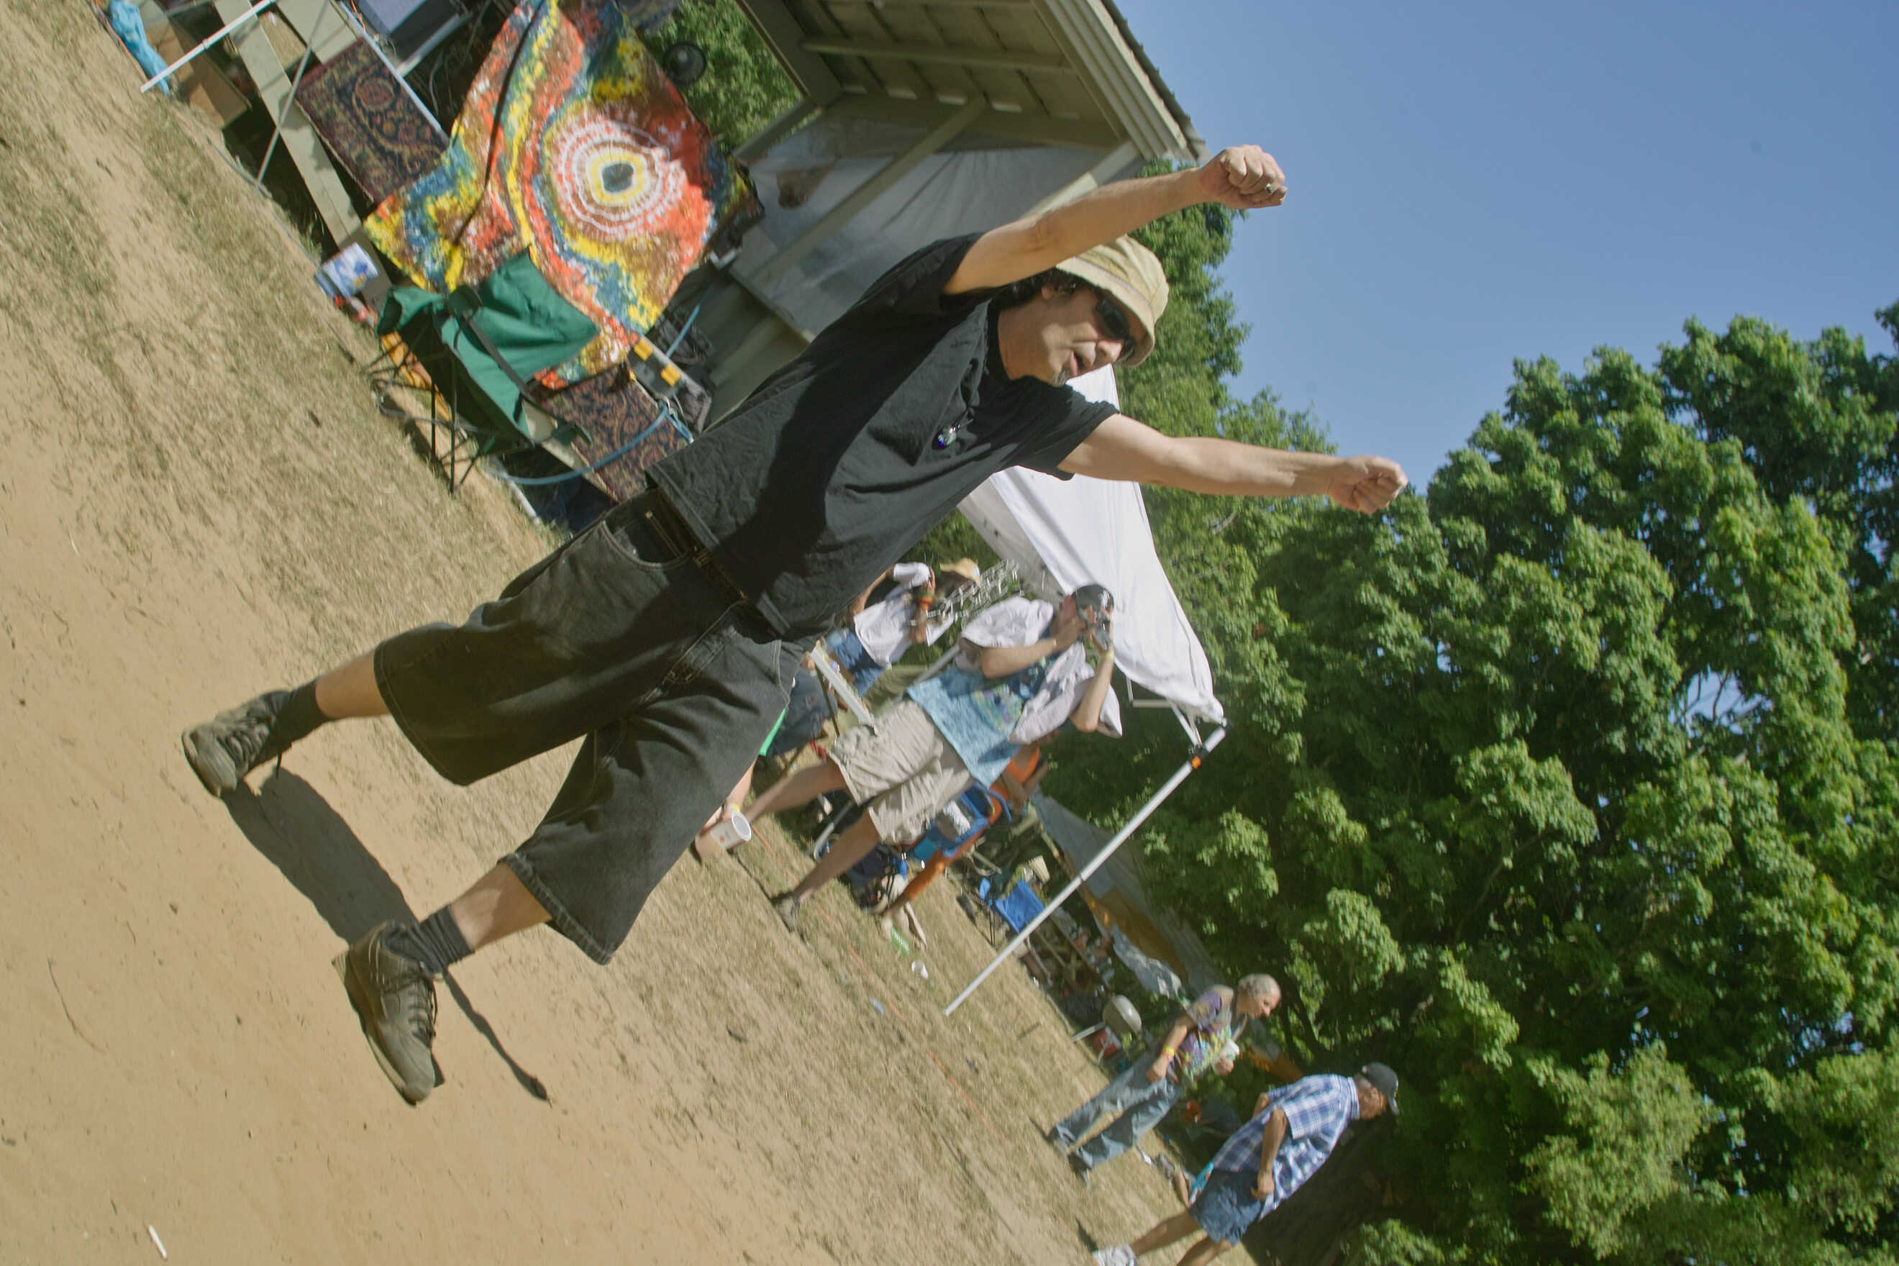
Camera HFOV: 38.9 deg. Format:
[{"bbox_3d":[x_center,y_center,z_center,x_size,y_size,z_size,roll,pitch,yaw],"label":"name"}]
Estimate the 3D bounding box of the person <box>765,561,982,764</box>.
[{"bbox_3d":[-0.471,0.113,14.994,0.580,1.580,0.650,51,-2,-20],"label":"person"}]

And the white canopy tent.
[{"bbox_3d":[-0.162,-0.529,14.733,3.080,2.970,3.080,51,-2,-20],"label":"white canopy tent"}]

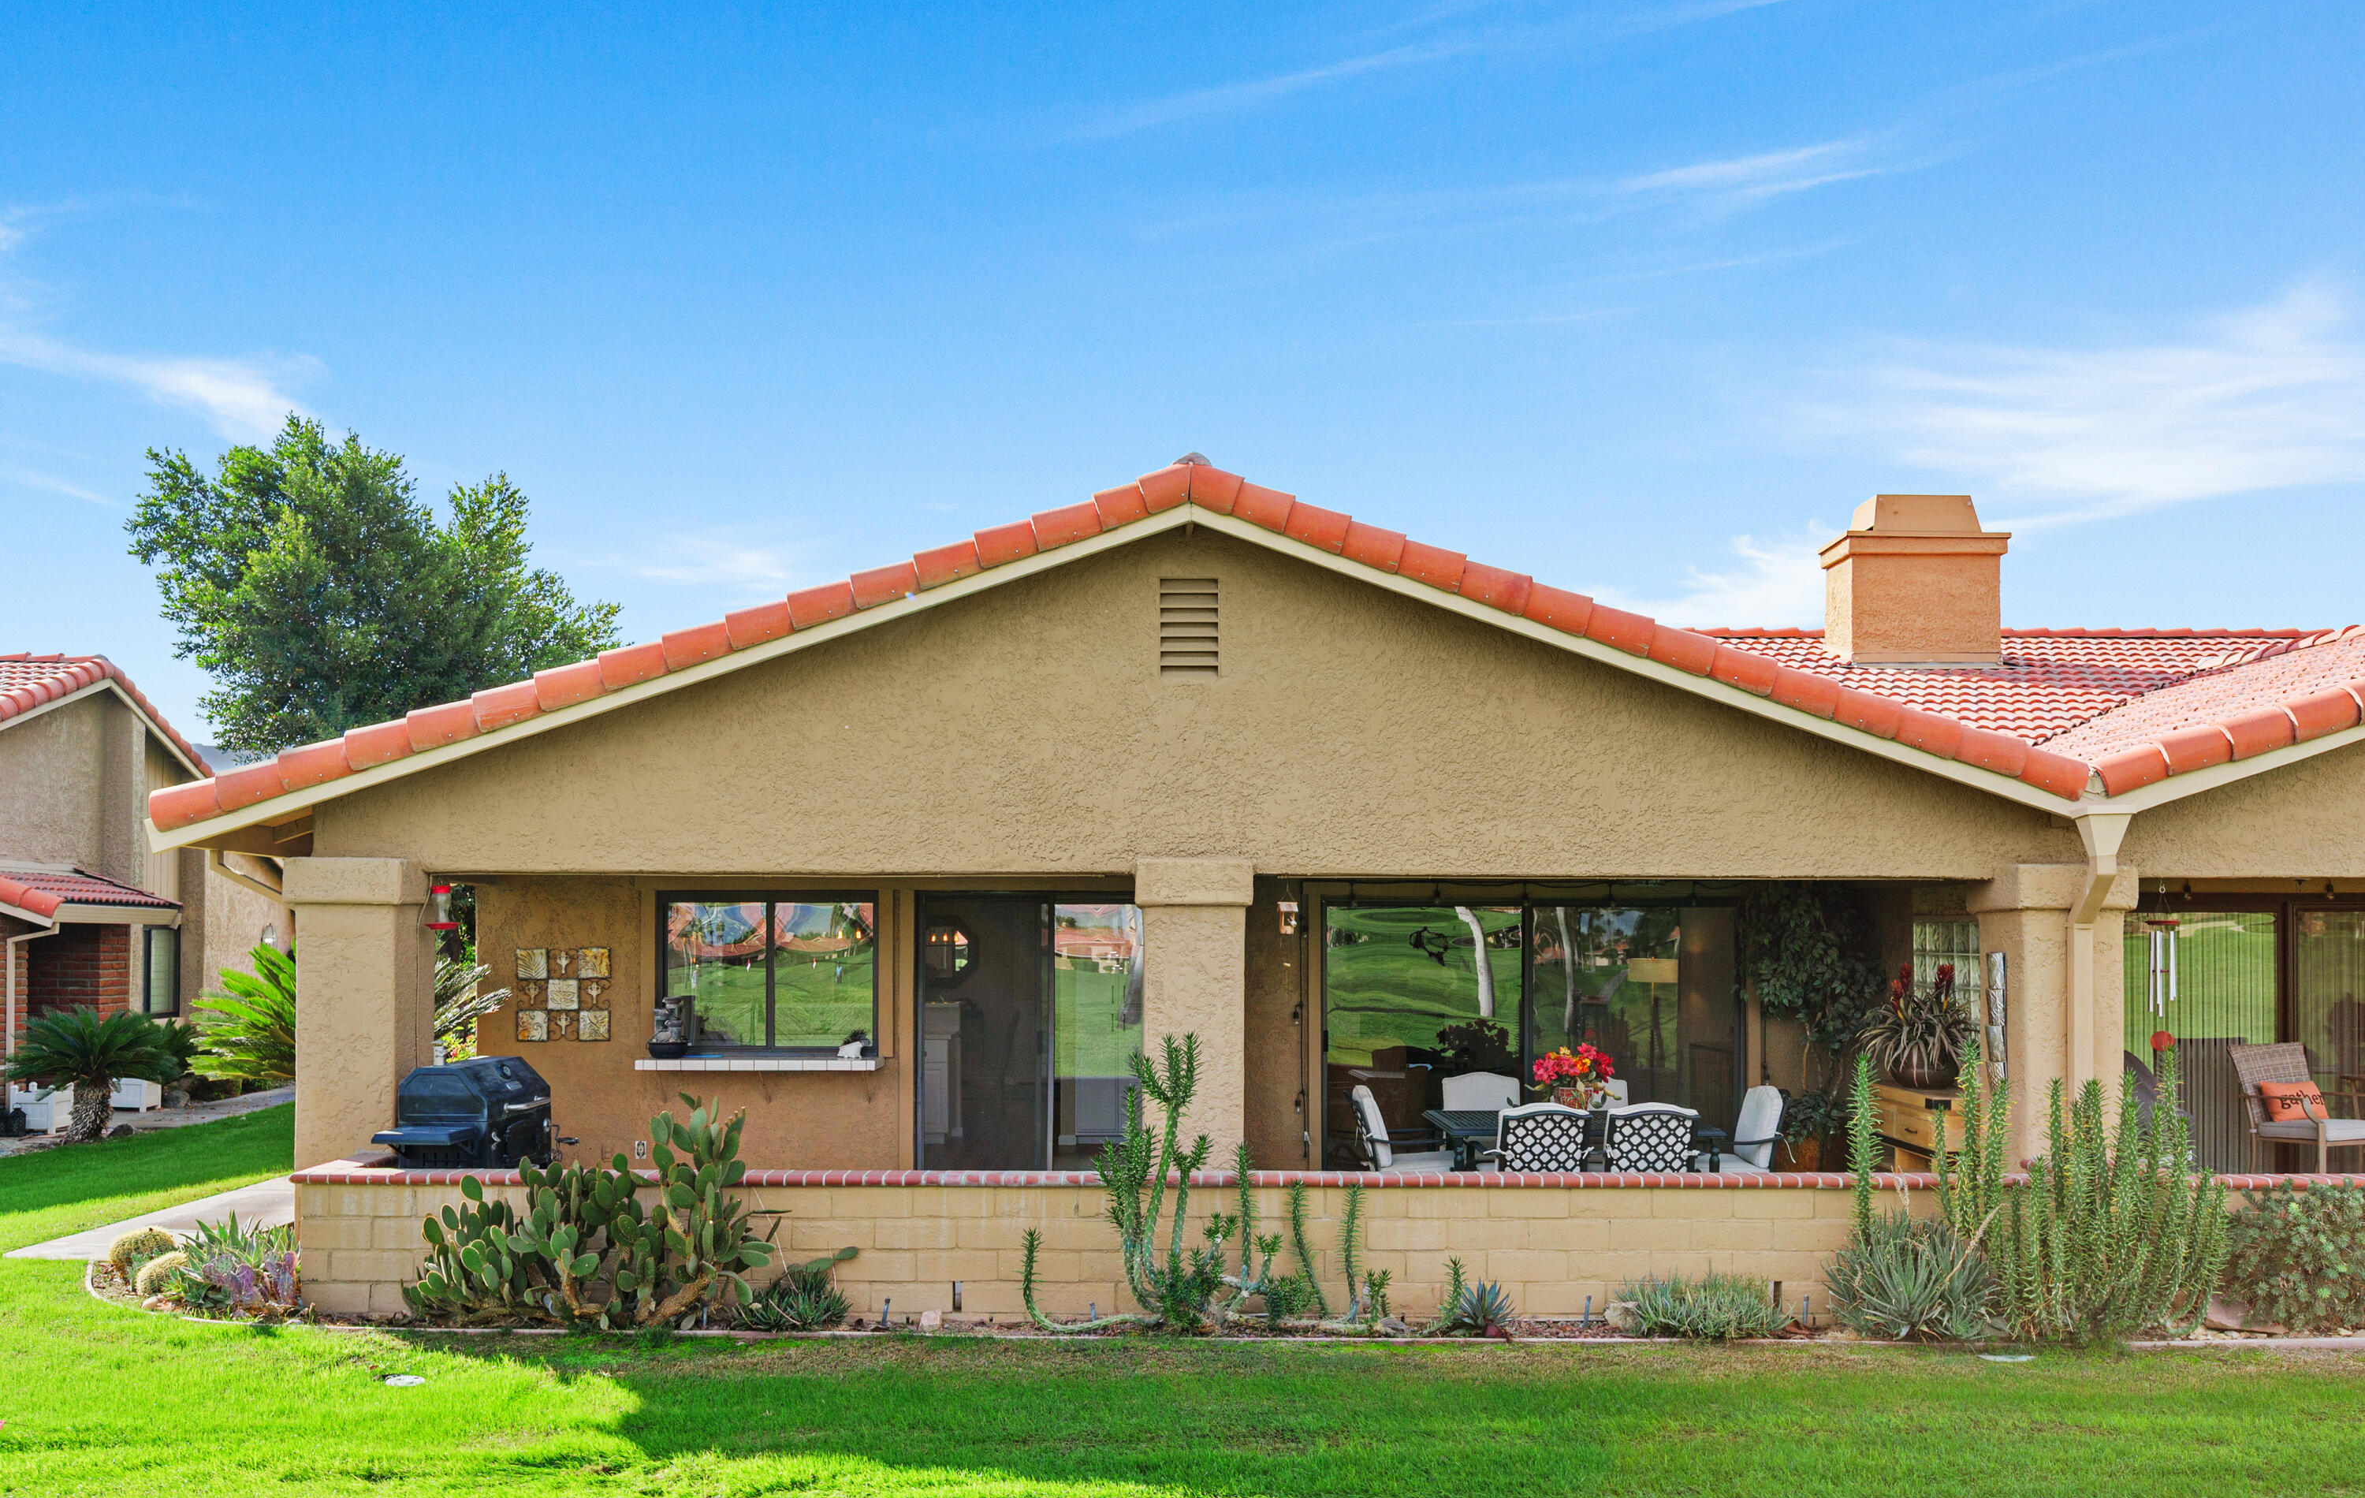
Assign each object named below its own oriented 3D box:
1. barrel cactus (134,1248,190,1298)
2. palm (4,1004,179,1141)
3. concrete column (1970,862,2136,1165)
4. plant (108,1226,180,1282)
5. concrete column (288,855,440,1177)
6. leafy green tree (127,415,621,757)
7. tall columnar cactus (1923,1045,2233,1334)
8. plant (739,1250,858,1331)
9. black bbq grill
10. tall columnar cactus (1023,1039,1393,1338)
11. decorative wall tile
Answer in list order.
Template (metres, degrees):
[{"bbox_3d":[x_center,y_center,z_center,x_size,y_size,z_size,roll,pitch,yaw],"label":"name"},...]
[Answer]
[{"bbox_3d":[-5.400,2.775,9.050,0.320,0.280,0.320,0,-2,0],"label":"barrel cactus"},{"bbox_3d":[-9.550,2.860,15.000,1.420,1.200,1.400,0,-2,0],"label":"palm"},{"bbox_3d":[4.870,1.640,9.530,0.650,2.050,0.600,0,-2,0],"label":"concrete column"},{"bbox_3d":[-5.750,2.790,9.450,0.380,0.320,0.380,0,-2,0],"label":"plant"},{"bbox_3d":[-4.586,1.740,9.630,0.640,2.240,0.550,0,-2,0],"label":"concrete column"},{"bbox_3d":[-11.840,-0.350,25.000,7.200,8.900,6.600,0,-2,0],"label":"leafy green tree"},{"bbox_3d":[4.287,2.117,8.170,1.360,1.400,0.720,0,-2,0],"label":"tall columnar cactus"},{"bbox_3d":[-1.885,2.660,8.350,0.530,0.340,0.440,0,-2,0],"label":"plant"},{"bbox_3d":[-3.940,2.340,9.450,0.580,1.170,1.220,0,-2,0],"label":"black bbq grill"},{"bbox_3d":[0.133,2.089,8.200,1.780,1.410,0.600,0,-2,0],"label":"tall columnar cactus"},{"bbox_3d":[-4.085,1.612,11.200,0.620,0.615,0.030,0,-2,0],"label":"decorative wall tile"}]

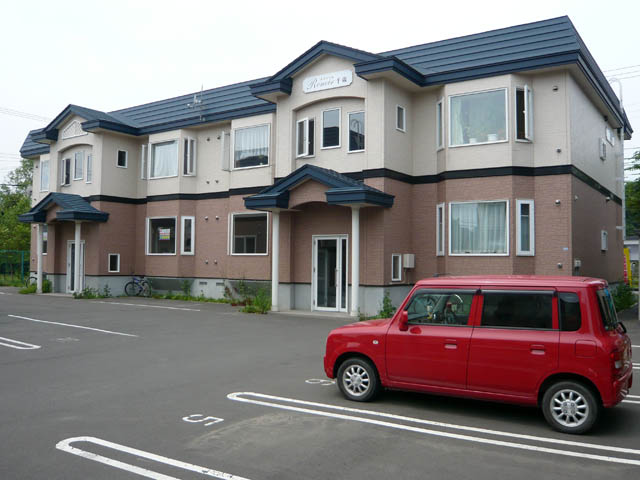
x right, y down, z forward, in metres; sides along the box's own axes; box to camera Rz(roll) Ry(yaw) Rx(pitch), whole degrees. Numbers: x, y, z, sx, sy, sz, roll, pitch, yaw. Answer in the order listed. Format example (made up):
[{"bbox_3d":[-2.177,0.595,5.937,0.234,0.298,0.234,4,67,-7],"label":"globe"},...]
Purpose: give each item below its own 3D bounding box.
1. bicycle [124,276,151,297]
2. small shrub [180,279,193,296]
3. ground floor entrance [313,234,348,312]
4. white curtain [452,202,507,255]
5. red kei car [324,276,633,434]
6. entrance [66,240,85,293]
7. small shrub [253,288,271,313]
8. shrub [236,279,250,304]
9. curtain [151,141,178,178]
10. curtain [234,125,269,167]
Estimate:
[{"bbox_3d":[-7.386,1.844,23.982,1.600,0.930,0.500,-1,-3,35],"label":"bicycle"},{"bbox_3d":[-4.735,1.702,20.983,0.450,0.660,0.450,-1,-2,34],"label":"small shrub"},{"bbox_3d":[0.317,1.011,17.855,1.240,2.300,0.150,-1,-3,35],"label":"ground floor entrance"},{"bbox_3d":[4.084,-0.291,15.243,1.480,1.340,0.100,-1,-2,34],"label":"white curtain"},{"bbox_3d":[1.810,1.205,7.130,3.395,1.505,1.480,-1,-2,32],"label":"red kei car"},{"bbox_3d":[-9.820,1.099,23.811,1.200,2.120,0.150,-1,-2,34],"label":"entrance"},{"bbox_3d":[-1.823,1.894,18.433,0.500,0.740,0.480,-1,-3,35],"label":"small shrub"},{"bbox_3d":[-2.650,1.784,20.490,0.420,0.880,0.420,-1,-3,35],"label":"shrub"},{"bbox_3d":[-6.254,-3.238,23.793,1.560,1.450,0.120,-1,-3,35],"label":"curtain"},{"bbox_3d":[-2.271,-3.116,19.614,1.480,1.330,0.100,-1,-2,34],"label":"curtain"}]

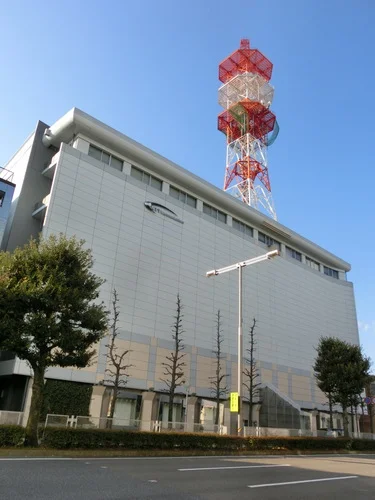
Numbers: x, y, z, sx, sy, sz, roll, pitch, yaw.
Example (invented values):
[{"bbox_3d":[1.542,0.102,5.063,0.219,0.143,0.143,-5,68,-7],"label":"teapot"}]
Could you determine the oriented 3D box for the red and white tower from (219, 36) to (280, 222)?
[{"bbox_3d":[9.341,-18.147,64.115,8.500,42.510,8.500,22,-30,-37],"label":"red and white tower"}]

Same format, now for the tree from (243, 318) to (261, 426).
[{"bbox_3d":[5.205,10.224,32.548,1.650,9.742,1.650,3,-23,1],"label":"tree"}]

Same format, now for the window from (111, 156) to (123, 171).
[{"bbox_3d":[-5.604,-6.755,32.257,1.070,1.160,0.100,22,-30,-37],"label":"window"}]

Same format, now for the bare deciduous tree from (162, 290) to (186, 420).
[{"bbox_3d":[-0.917,7.643,27.566,1.800,9.891,1.800,3,-23,1],"label":"bare deciduous tree"}]

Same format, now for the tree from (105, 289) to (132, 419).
[{"bbox_3d":[-4.098,6.847,24.775,1.950,8.809,1.950,22,-30,-37],"label":"tree"}]

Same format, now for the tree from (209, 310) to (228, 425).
[{"bbox_3d":[2.397,9.196,30.205,1.600,9.480,1.600,3,-23,1],"label":"tree"}]

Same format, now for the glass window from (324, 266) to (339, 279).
[{"bbox_3d":[18.465,3.048,51.788,2.950,1.160,0.100,20,-28,-34],"label":"glass window"}]

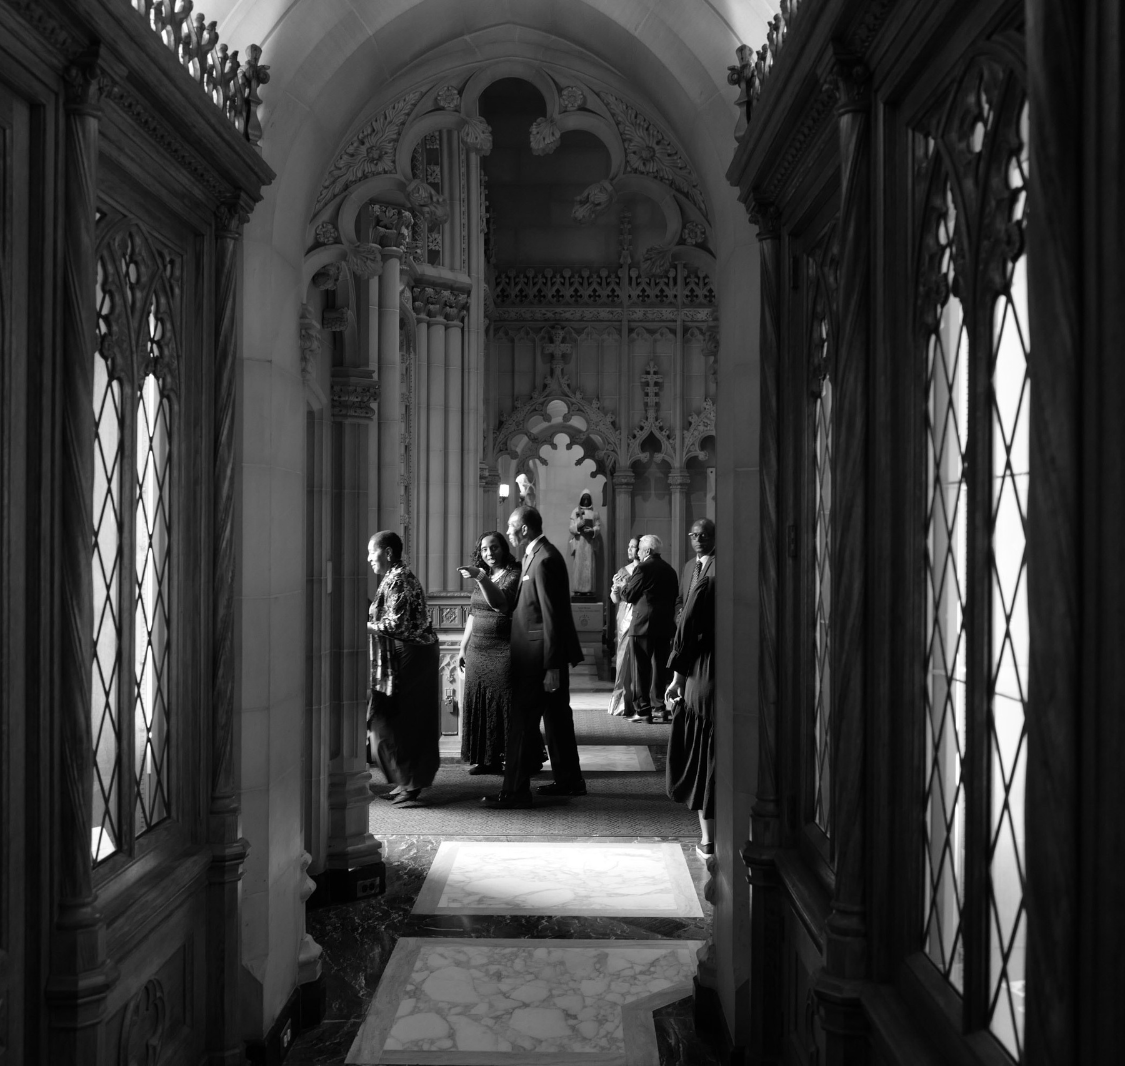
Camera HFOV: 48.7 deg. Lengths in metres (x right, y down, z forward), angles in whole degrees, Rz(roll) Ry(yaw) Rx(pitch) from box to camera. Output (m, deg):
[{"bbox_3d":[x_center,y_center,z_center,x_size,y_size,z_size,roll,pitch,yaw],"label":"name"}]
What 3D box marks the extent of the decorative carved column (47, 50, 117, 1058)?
[{"bbox_3d":[-0.955,0.270,2.480,0.140,2.450,0.140,0,0,1],"label":"decorative carved column"}]

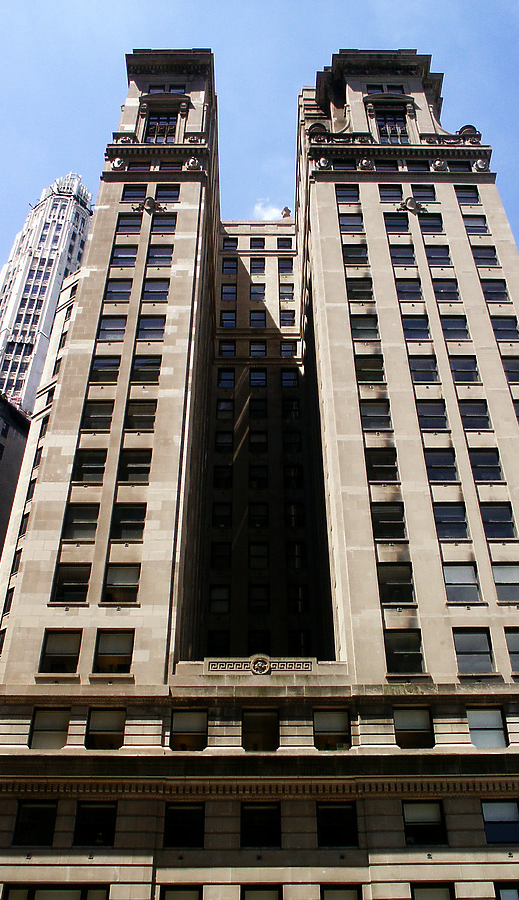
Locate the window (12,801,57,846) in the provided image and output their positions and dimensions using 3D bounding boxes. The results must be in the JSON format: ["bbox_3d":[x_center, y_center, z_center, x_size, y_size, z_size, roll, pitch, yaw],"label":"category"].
[{"bbox_3d":[-8.299,13.851,33.749,1.472,1.698,0.200,0,-42,0],"label":"window"}]

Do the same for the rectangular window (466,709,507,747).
[{"bbox_3d":[8.826,10.817,35.174,1.428,1.751,0.250,0,-42,0],"label":"rectangular window"}]

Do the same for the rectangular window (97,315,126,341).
[{"bbox_3d":[-8.621,-7.117,53.526,1.621,2.201,0.200,0,-42,0],"label":"rectangular window"}]

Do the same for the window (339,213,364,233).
[{"bbox_3d":[6.106,-14.851,59.973,1.550,2.188,0.200,0,-42,0],"label":"window"}]

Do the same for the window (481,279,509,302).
[{"bbox_3d":[14.127,-9.458,54.426,1.533,2.108,0.200,0,-42,0],"label":"window"}]

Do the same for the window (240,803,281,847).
[{"bbox_3d":[0.059,14.175,34.478,1.499,1.668,0.200,0,-42,0],"label":"window"}]

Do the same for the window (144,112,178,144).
[{"bbox_3d":[-7.665,-24.969,70.455,2.090,4.610,0.320,0,-42,0],"label":"window"}]

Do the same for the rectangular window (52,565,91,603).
[{"bbox_3d":[-8.690,6.171,42.063,1.580,2.200,0.250,0,-42,0],"label":"rectangular window"}]

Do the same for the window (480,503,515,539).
[{"bbox_3d":[11.339,3.401,43.302,1.492,2.109,0.200,0,-42,0],"label":"window"}]

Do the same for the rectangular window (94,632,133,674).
[{"bbox_3d":[-6.365,8.828,39.672,1.580,2.200,0.250,0,-42,0],"label":"rectangular window"}]

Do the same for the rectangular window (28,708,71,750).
[{"bbox_3d":[-8.081,10.832,35.097,1.445,1.751,0.250,0,-42,0],"label":"rectangular window"}]

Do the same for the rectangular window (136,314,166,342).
[{"bbox_3d":[-6.435,-7.299,54.224,1.580,2.200,0.250,0,-42,0],"label":"rectangular window"}]

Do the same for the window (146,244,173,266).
[{"bbox_3d":[-6.246,-12.242,57.565,1.519,2.168,0.200,0,-42,0],"label":"window"}]

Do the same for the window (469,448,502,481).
[{"bbox_3d":[11.477,0.809,45.893,1.512,2.131,0.200,0,-42,0],"label":"window"}]

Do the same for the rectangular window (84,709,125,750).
[{"bbox_3d":[-6.122,11.246,36.475,1.482,1.760,0.200,0,-42,0],"label":"rectangular window"}]

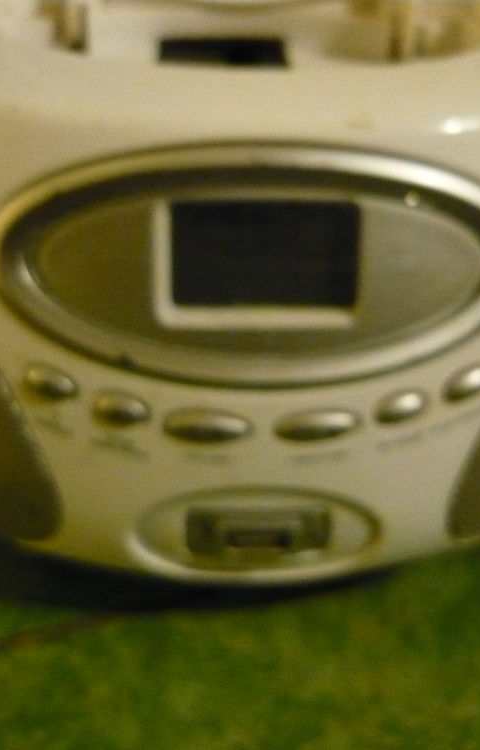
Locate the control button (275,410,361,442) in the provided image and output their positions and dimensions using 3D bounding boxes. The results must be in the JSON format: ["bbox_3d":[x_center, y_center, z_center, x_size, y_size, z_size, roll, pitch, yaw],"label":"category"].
[{"bbox_3d":[0.016,0.011,0.200,0.018,0.007,0.004,-6,16,-6],"label":"control button"}]

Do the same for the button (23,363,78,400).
[{"bbox_3d":[-0.041,0.002,0.204,0.012,0.007,0.004,20,19,9],"label":"button"}]

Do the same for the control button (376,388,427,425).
[{"bbox_3d":[0.034,0.007,0.204,0.012,0.007,0.004,-21,19,-8],"label":"control button"}]

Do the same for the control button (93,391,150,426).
[{"bbox_3d":[-0.025,0.007,0.201,0.012,0.007,0.004,13,17,5],"label":"control button"}]

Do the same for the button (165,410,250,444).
[{"bbox_3d":[-0.007,0.011,0.199,0.018,0.007,0.004,3,16,2],"label":"button"}]

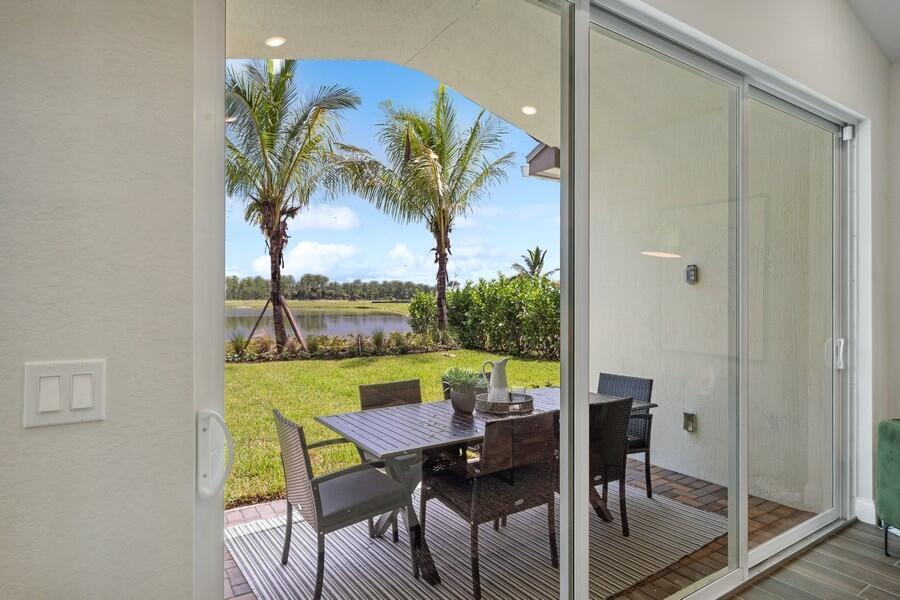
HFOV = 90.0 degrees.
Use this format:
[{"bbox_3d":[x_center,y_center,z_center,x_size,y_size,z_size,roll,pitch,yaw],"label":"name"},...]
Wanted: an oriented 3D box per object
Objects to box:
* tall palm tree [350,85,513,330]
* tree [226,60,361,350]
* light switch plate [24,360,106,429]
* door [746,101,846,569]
[{"bbox_3d":[-0.702,-3.114,16.200,6.100,9.432,5.800,0,0,0],"label":"tall palm tree"},{"bbox_3d":[-5.342,-3.133,14.100,5.900,9.494,5.700,0,0,0],"label":"tree"},{"bbox_3d":[-0.708,0.171,0.831,0.116,0.115,0.010,0,0,-30],"label":"light switch plate"},{"bbox_3d":[1.885,0.133,2.473,1.100,2.379,0.050,0,0,-30],"label":"door"}]

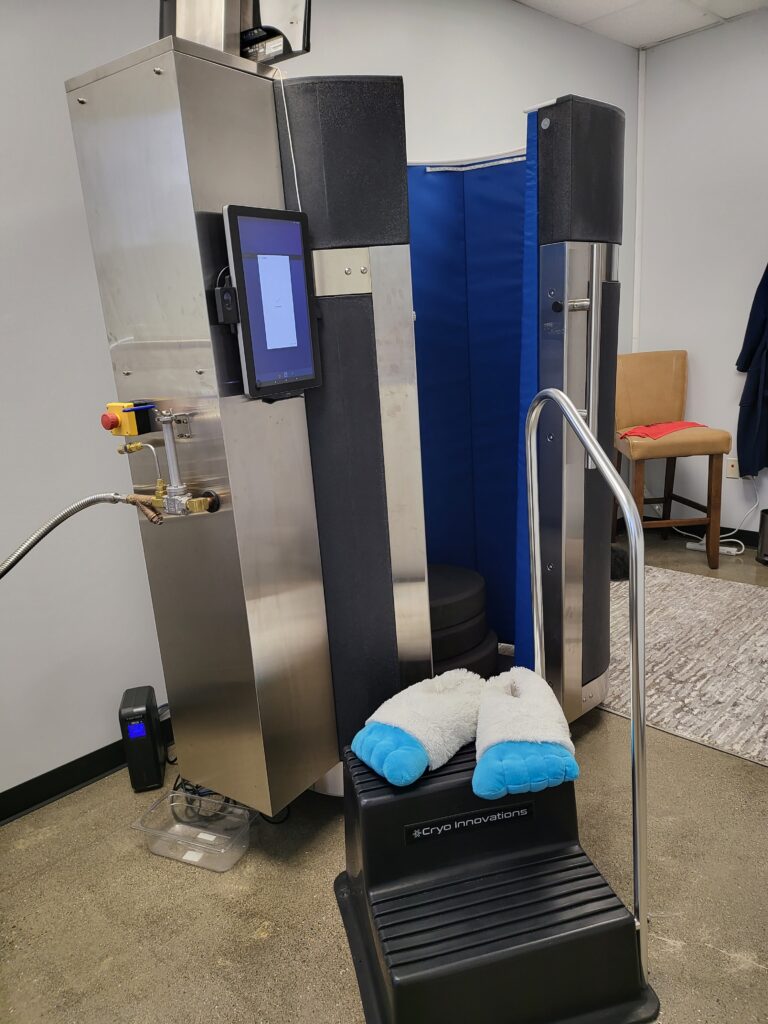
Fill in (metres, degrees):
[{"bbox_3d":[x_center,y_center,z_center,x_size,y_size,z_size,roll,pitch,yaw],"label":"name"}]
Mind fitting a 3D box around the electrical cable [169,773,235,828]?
[{"bbox_3d":[-0.534,0.829,2.074,0.188,0.092,0.156,-4,15,0],"label":"electrical cable"}]

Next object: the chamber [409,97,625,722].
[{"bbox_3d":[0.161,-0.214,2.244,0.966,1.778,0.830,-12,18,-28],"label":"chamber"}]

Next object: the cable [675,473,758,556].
[{"bbox_3d":[1.782,0.006,3.883,0.442,0.394,0.156,10,21,42],"label":"cable"}]

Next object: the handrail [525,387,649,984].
[{"bbox_3d":[0.425,0.343,1.492,0.079,1.206,0.442,-7,16,-12],"label":"handrail"}]

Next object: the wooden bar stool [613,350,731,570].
[{"bbox_3d":[1.472,-0.290,3.766,0.476,1.068,0.544,-4,15,0],"label":"wooden bar stool"}]

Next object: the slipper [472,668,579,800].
[{"bbox_3d":[0.306,0.492,1.659,0.211,0.154,0.320,-5,15,-2],"label":"slipper"}]

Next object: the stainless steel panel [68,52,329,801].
[{"bbox_3d":[-0.405,-0.092,1.783,0.351,1.757,0.280,7,19,34],"label":"stainless steel panel"}]

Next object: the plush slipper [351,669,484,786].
[{"bbox_3d":[0.103,0.500,1.677,0.204,0.156,0.333,11,21,43],"label":"plush slipper"}]

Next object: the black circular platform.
[{"bbox_3d":[0.138,0.276,2.355,0.388,0.076,0.388,-4,15,1],"label":"black circular platform"}]

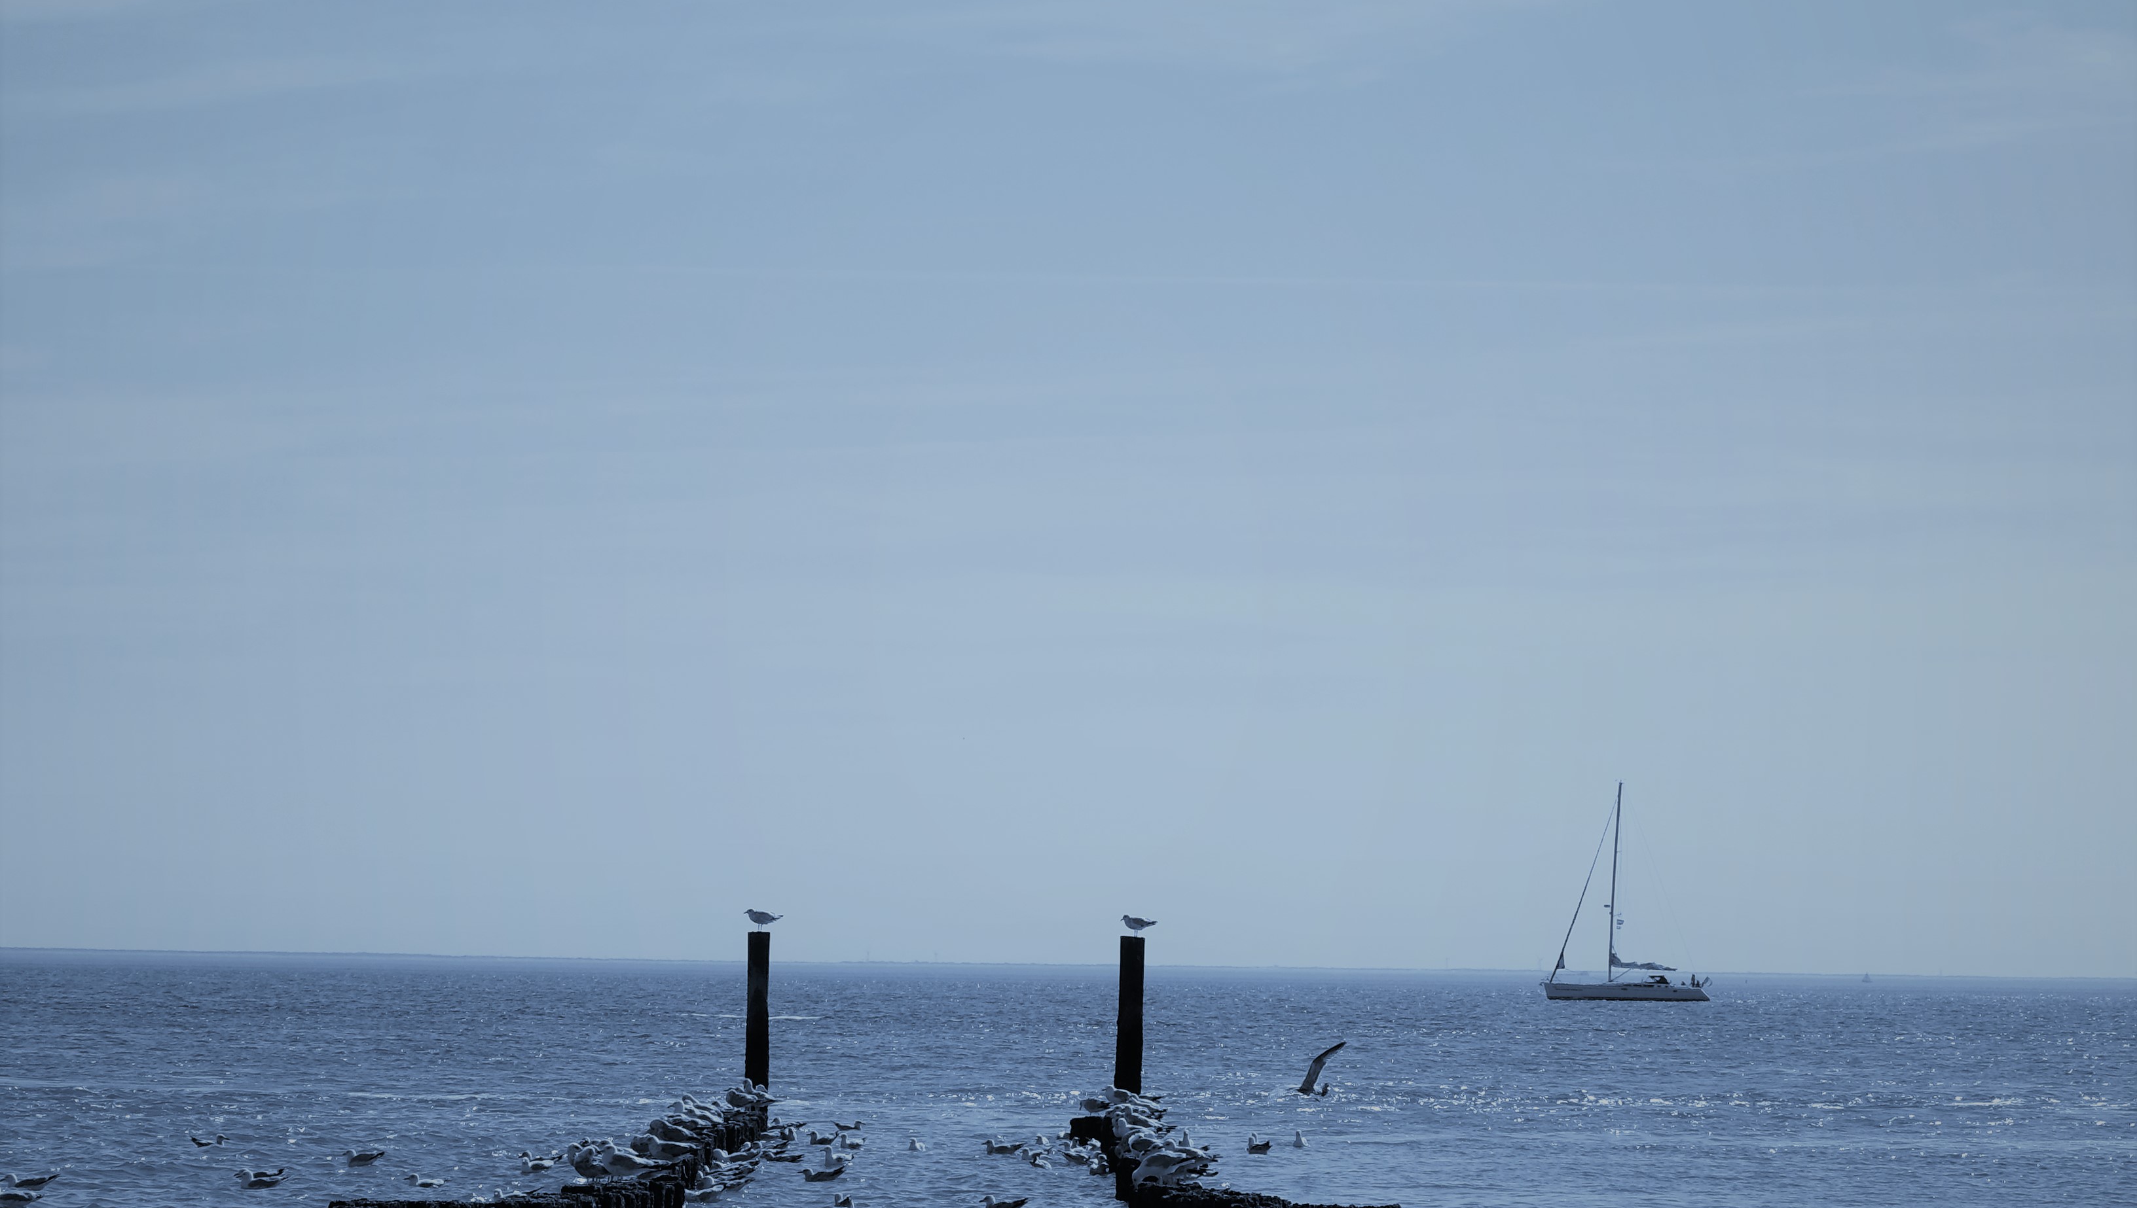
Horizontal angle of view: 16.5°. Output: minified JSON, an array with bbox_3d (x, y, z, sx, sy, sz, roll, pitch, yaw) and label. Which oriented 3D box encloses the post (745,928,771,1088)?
[{"bbox_3d":[-3.310,4.417,79.000,0.240,1.830,0.240,1,-3,0],"label":"post"}]

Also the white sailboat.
[{"bbox_3d":[37.750,19.536,500.000,11.100,14.800,3.600,1,-3,0],"label":"white sailboat"}]

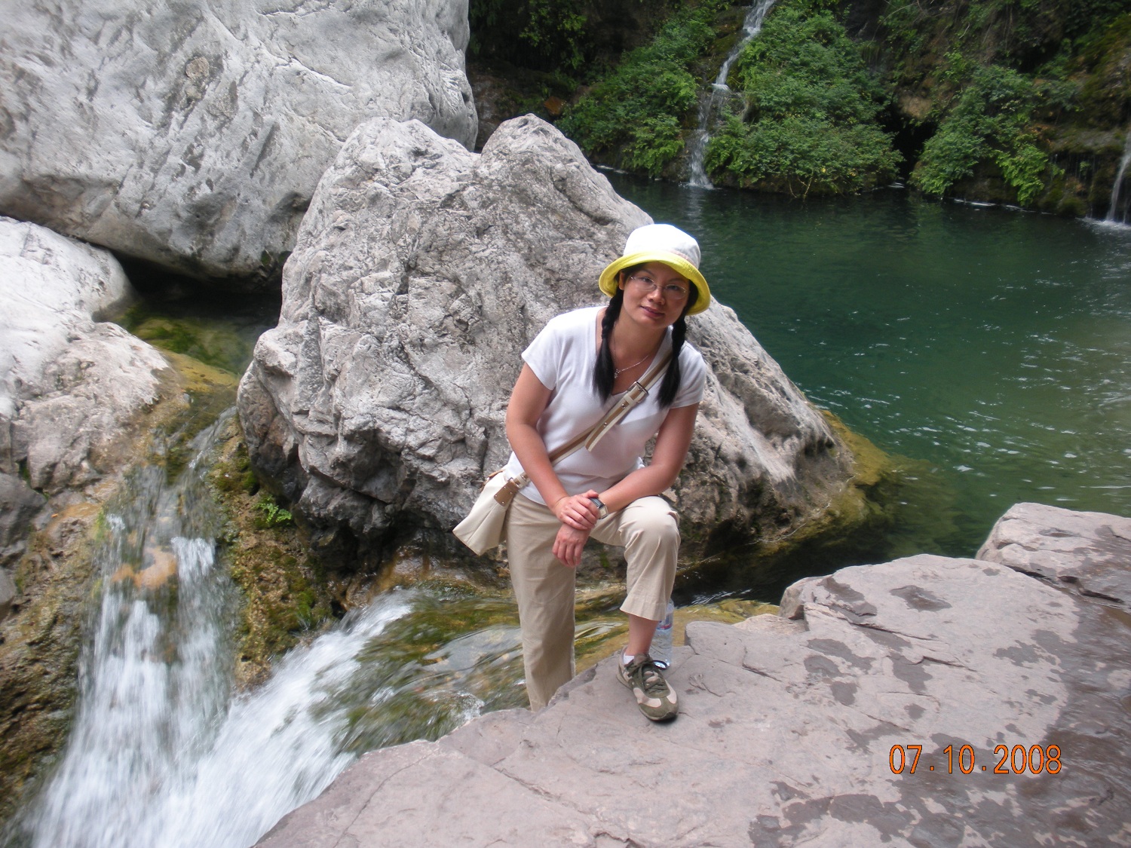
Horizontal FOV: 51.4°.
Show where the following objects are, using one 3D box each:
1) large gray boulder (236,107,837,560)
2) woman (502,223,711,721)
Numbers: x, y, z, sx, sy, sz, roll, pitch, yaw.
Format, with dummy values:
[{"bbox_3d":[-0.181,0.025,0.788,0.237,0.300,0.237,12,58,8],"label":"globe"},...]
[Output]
[{"bbox_3d":[-0.080,-0.485,5.228,2.550,1.750,2.000,-3,17,-10],"label":"large gray boulder"},{"bbox_3d":[0.100,0.202,2.876,0.500,1.460,0.640,-3,17,-10],"label":"woman"}]

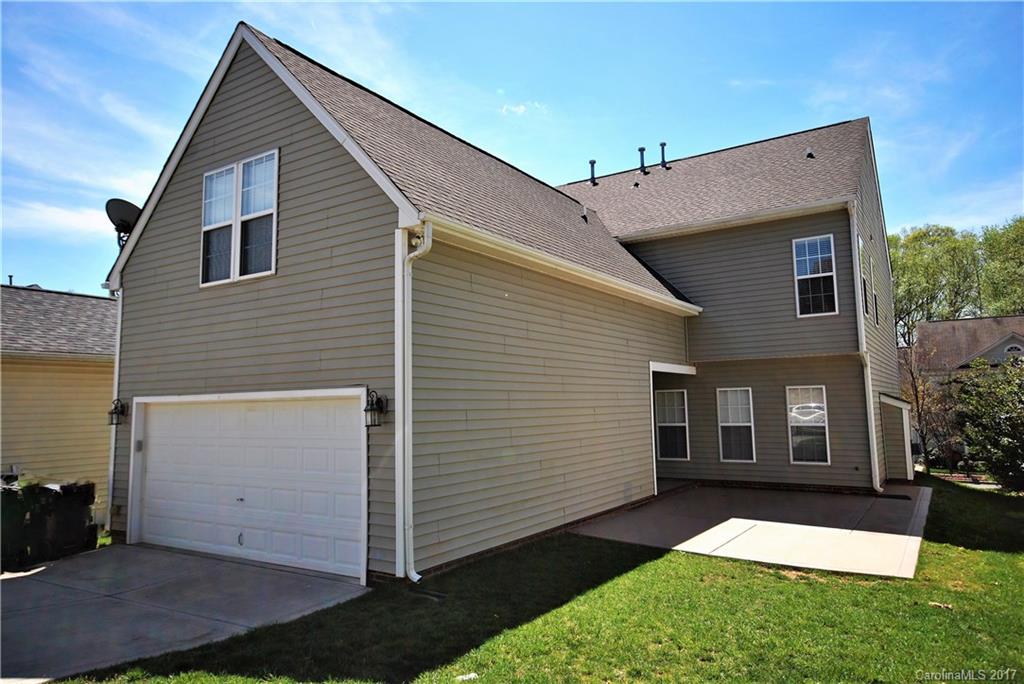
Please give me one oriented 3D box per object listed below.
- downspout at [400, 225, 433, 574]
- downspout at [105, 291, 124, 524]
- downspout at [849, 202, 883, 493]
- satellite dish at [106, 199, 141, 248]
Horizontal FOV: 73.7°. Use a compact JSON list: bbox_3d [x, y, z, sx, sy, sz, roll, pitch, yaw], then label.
[{"bbox_3d":[-1.031,0.625,7.603,0.350,3.980,0.075,-5,-7,33],"label":"downspout"},{"bbox_3d":[-6.480,1.065,11.083,0.330,3.880,0.080,-5,-7,33],"label":"downspout"},{"bbox_3d":[7.312,0.114,14.113,0.200,5.940,0.810,-5,-7,33],"label":"downspout"},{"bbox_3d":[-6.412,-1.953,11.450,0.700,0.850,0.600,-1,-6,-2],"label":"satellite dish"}]

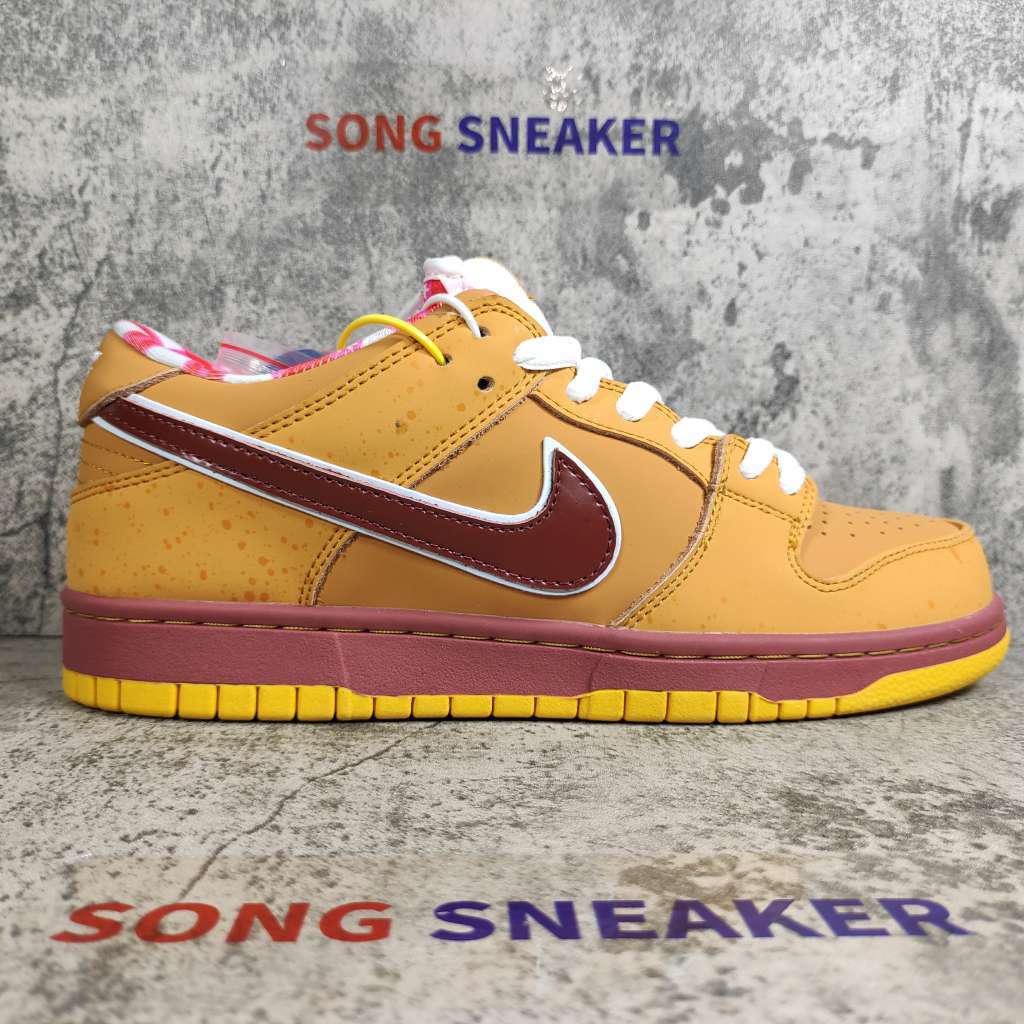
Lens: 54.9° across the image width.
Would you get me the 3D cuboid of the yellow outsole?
[{"bbox_3d":[0.010,0.044,0.320,0.293,0.018,0.107,0,4,-2],"label":"yellow outsole"}]

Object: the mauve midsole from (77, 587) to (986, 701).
[{"bbox_3d":[0.010,0.034,0.319,0.291,0.027,0.105,0,4,-2],"label":"mauve midsole"}]

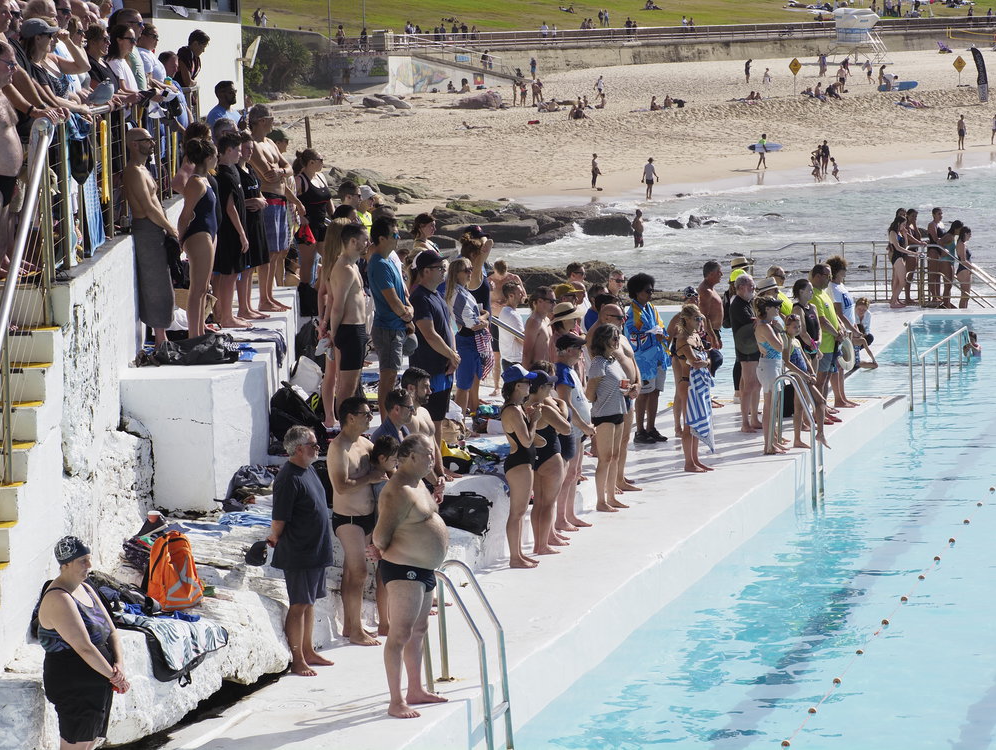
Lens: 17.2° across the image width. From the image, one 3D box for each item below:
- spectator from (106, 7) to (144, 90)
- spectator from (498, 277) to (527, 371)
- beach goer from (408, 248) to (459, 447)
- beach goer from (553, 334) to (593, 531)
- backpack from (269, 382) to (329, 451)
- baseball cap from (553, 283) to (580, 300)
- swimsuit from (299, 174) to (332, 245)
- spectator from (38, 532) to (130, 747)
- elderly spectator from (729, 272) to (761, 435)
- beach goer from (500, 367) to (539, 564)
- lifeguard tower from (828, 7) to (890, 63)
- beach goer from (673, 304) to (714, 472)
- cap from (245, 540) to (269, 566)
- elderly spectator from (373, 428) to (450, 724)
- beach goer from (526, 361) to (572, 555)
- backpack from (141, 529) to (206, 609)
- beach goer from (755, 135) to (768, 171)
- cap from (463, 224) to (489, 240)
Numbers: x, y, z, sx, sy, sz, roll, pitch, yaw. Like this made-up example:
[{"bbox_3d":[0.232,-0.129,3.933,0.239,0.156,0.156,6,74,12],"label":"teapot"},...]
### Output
[{"bbox_3d":[-2.945,-2.026,26.181,0.420,1.780,0.500,1,6,21],"label":"spectator"},{"bbox_3d":[0.175,-0.169,37.200,0.320,1.750,0.480,-1,5,5],"label":"spectator"},{"bbox_3d":[-0.494,-0.078,25.600,0.420,1.780,0.500,1,5,20],"label":"beach goer"},{"bbox_3d":[0.683,0.501,29.400,0.380,1.730,0.480,0,5,16],"label":"beach goer"},{"bbox_3d":[-1.654,0.336,27.300,0.360,0.520,0.300,-32,11,33],"label":"backpack"},{"bbox_3d":[0.760,-0.900,35.500,0.270,0.140,0.180,-1,5,12],"label":"baseball cap"},{"bbox_3d":[-1.730,-1.573,31.300,0.250,0.630,0.340,2,6,31],"label":"swimsuit"},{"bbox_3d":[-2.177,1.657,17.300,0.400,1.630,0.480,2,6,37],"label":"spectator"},{"bbox_3d":[2.836,-0.262,37.580,0.360,1.760,0.520,1,6,25],"label":"elderly spectator"},{"bbox_3d":[0.181,0.753,27.700,0.340,1.660,0.420,-1,5,8],"label":"beach goer"},{"bbox_3d":[29.239,-27.381,266.000,3.700,4.500,3.700,-5,7,-40],"label":"lifeguard tower"},{"bbox_3d":[1.995,0.110,33.776,0.380,1.670,0.460,1,6,22],"label":"beach goer"},{"bbox_3d":[-1.694,1.252,23.100,0.220,0.140,0.170,-25,25,-20],"label":"cap"},{"bbox_3d":[-0.571,1.284,21.480,0.410,1.770,0.540,1,6,19],"label":"elderly spectator"},{"bbox_3d":[0.446,0.732,27.950,0.360,1.580,0.420,0,5,12],"label":"beach goer"},{"bbox_3d":[-2.112,1.276,21.500,0.320,0.480,0.220,-5,-2,-38],"label":"backpack"},{"bbox_3d":[13.073,-11.027,163.080,0.550,1.760,0.500,0,5,6],"label":"beach goer"},{"bbox_3d":[-0.208,-1.315,30.400,0.260,0.140,0.180,6,7,14],"label":"cap"}]

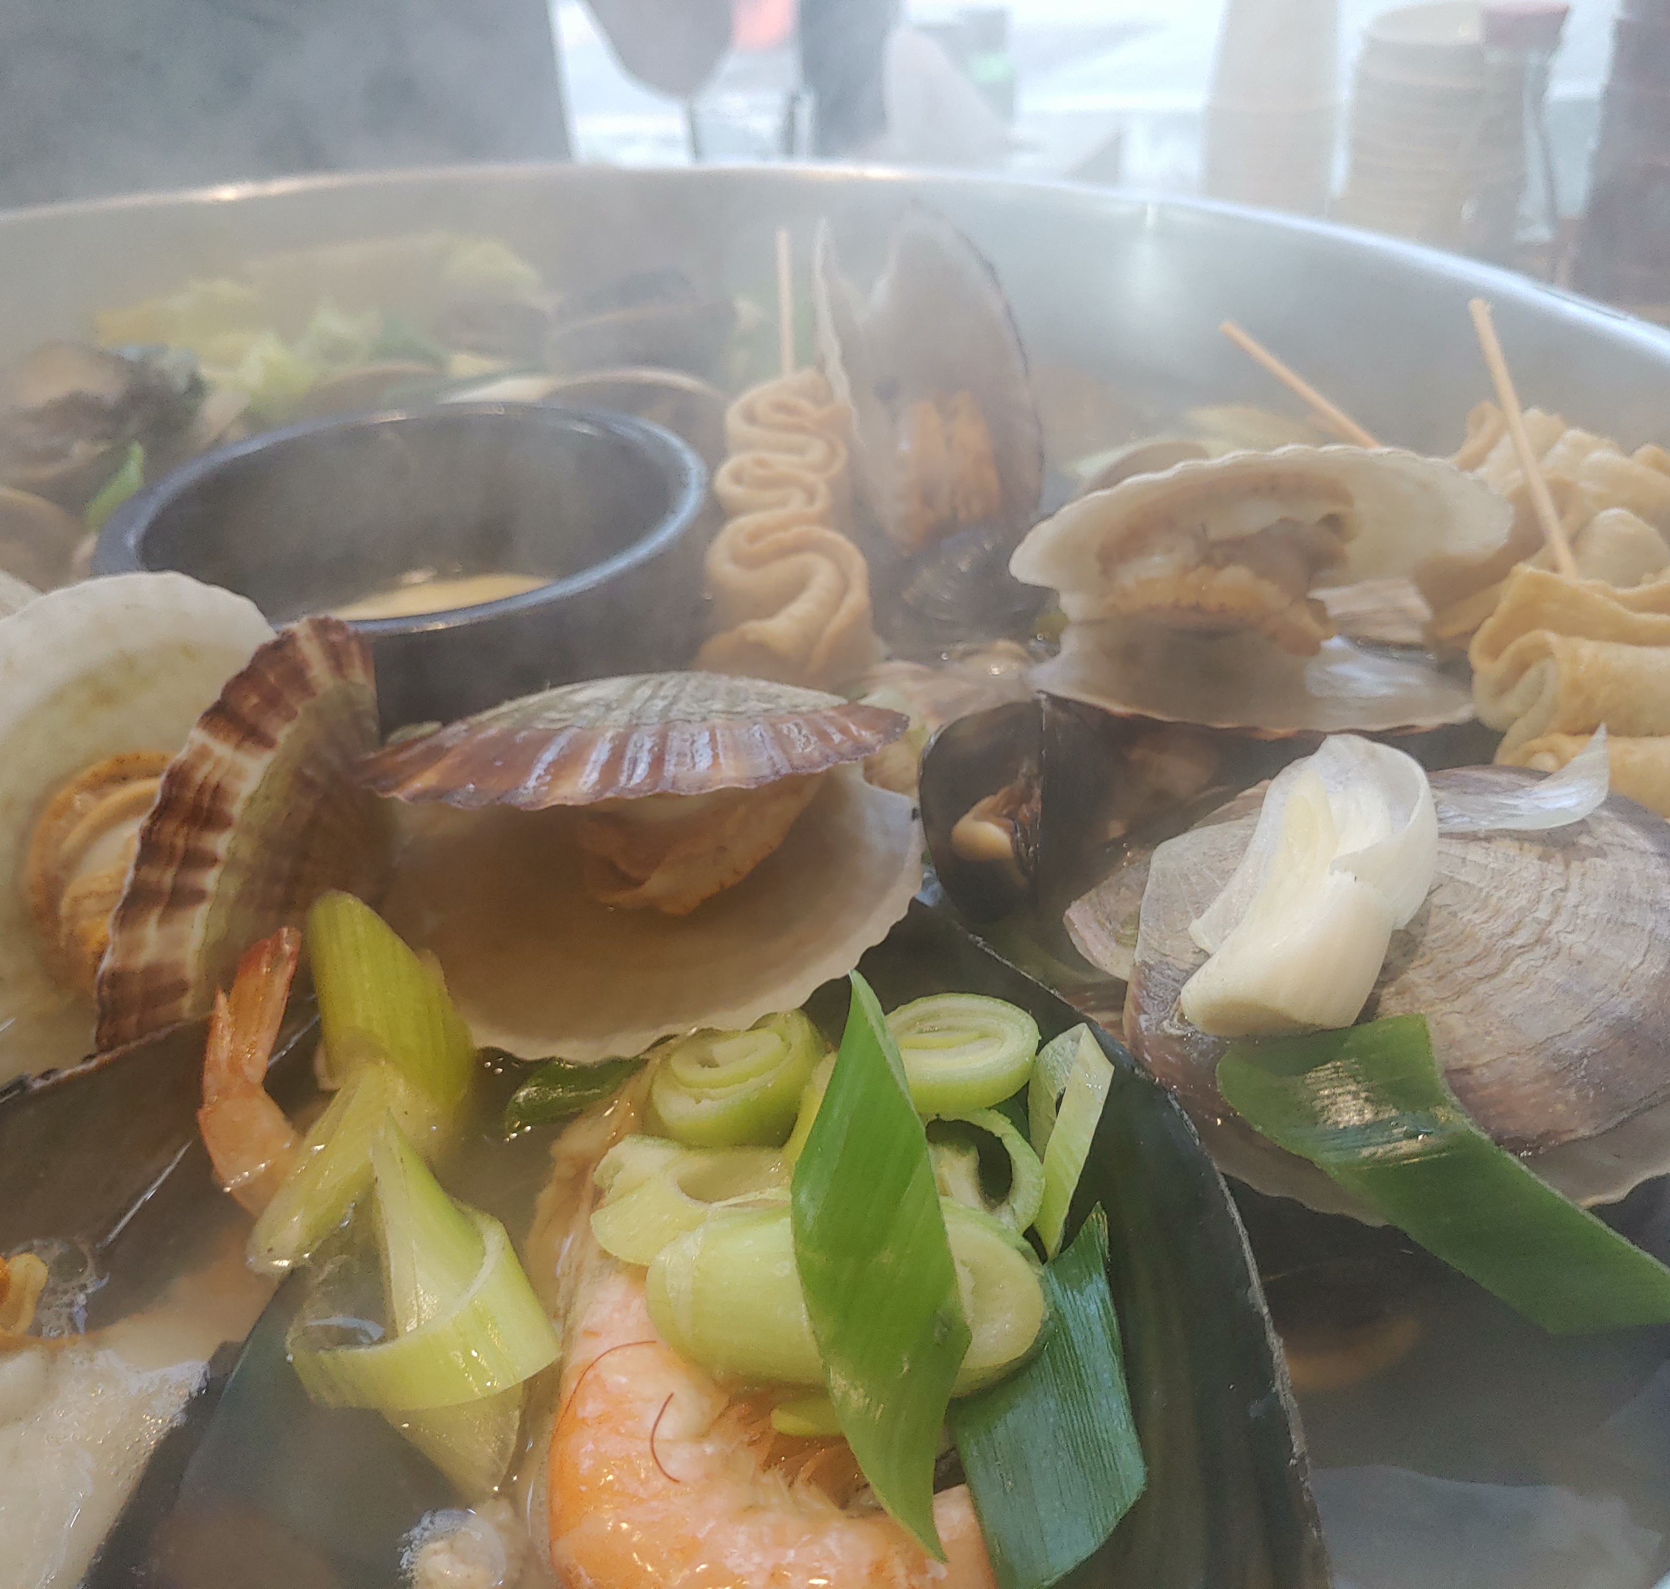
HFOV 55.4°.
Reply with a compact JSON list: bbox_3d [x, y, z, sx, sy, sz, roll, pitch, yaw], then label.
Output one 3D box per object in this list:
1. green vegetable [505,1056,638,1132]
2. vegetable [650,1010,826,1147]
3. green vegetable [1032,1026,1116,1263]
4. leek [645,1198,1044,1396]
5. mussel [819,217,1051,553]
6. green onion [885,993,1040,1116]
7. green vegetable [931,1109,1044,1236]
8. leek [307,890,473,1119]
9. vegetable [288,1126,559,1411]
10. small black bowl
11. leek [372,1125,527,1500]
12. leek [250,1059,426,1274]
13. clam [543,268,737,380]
[{"bbox_3d":[-0.039,0.044,0.238,0.022,0.005,0.011,-21,37,-28],"label":"green vegetable"},{"bbox_3d":[-0.013,0.038,0.216,0.021,0.011,0.021,-22,18,0],"label":"vegetable"},{"bbox_3d":[0.030,0.044,0.202,0.010,0.030,0.011,5,-6,-5],"label":"green vegetable"},{"bbox_3d":[0.001,0.058,0.184,0.043,0.021,0.021,-8,27,29],"label":"leek"},{"bbox_3d":[0.021,-0.089,0.345,0.045,0.072,0.030,5,33,11],"label":"mussel"},{"bbox_3d":[0.017,0.036,0.217,0.021,0.006,0.021,-2,21,0],"label":"green onion"},{"bbox_3d":[0.019,0.047,0.198,0.016,0.008,0.017,-3,55,2],"label":"green vegetable"},{"bbox_3d":[-0.065,0.031,0.234,0.020,0.031,0.018,-7,-2,3],"label":"leek"},{"bbox_3d":[-0.053,0.061,0.206,0.035,0.024,0.034,-7,33,-7],"label":"vegetable"},{"bbox_3d":[-0.091,-0.035,0.361,0.129,0.066,0.129,-2,32,0],"label":"small black bowl"},{"bbox_3d":[-0.048,0.063,0.195,0.015,0.041,0.012,-12,-8,-16],"label":"leek"},{"bbox_3d":[-0.070,0.052,0.223,0.013,0.010,0.029,23,74,34],"label":"leek"},{"bbox_3d":[-0.055,-0.133,0.450,0.053,0.032,0.040,-2,32,0],"label":"clam"}]

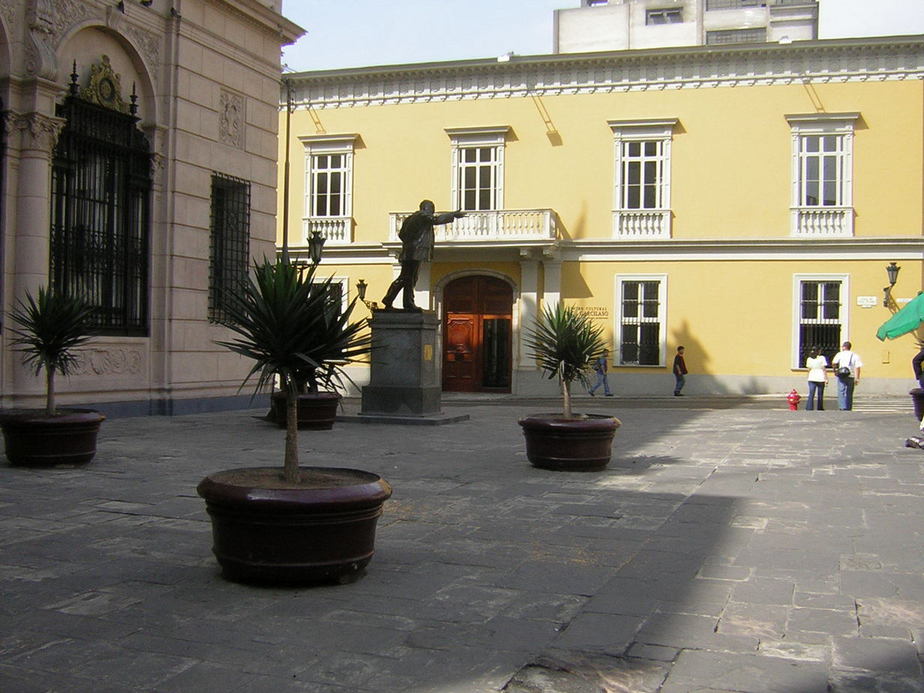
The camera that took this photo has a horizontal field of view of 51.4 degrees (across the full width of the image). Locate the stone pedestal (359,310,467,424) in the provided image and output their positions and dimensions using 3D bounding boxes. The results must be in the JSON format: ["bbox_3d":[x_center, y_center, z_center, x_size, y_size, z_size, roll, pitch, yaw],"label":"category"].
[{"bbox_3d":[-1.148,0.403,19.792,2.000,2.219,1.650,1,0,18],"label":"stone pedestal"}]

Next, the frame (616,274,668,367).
[{"bbox_3d":[6.073,-0.840,32.393,1.726,3.125,0.220,1,0,16],"label":"frame"}]

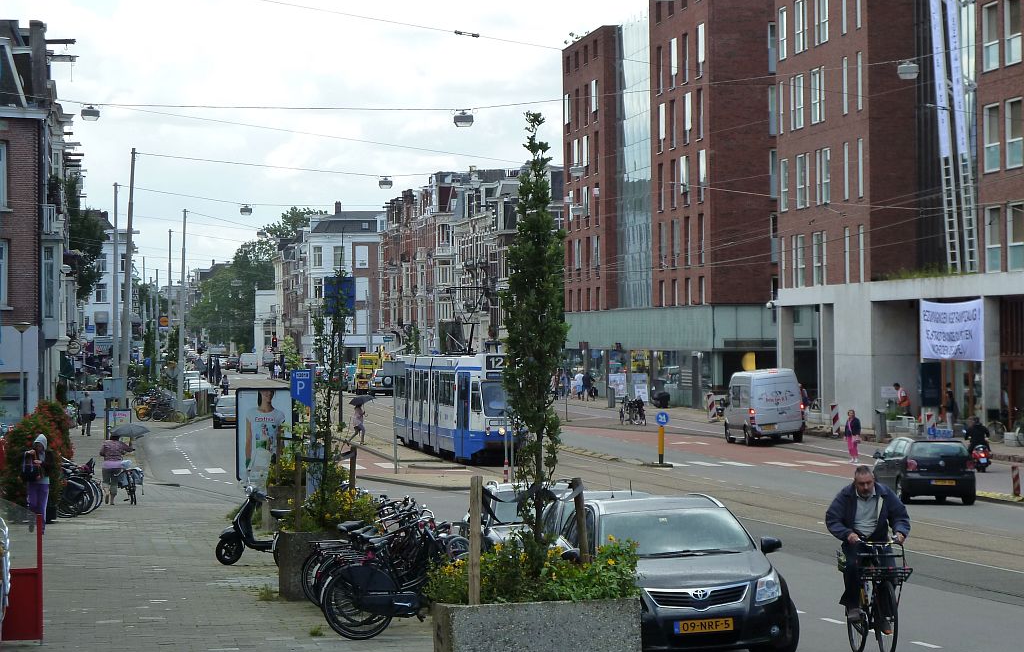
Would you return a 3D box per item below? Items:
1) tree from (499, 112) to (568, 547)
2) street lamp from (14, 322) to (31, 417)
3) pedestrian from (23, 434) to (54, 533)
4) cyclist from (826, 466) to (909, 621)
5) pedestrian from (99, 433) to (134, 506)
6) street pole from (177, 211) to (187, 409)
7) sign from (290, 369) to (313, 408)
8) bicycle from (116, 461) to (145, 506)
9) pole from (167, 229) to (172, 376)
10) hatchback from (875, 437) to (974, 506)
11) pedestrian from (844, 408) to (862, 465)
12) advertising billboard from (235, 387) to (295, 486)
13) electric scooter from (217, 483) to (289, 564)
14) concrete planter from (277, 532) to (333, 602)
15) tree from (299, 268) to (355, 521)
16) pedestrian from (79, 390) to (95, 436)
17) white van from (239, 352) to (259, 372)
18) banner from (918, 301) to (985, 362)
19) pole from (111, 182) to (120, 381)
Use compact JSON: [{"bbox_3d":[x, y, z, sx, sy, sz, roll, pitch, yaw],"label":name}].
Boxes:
[{"bbox_3d":[0.155,0.160,23.700,0.520,3.420,0.520,0,0,-7],"label":"tree"},{"bbox_3d":[-15.348,2.032,103.000,0.560,4.280,0.560,0,0,0],"label":"street lamp"},{"bbox_3d":[-8.104,2.708,56.200,0.580,1.710,0.500,0,0,9],"label":"pedestrian"},{"bbox_3d":[3.205,2.020,29.600,0.760,1.520,1.050,0,0,-8],"label":"cyclist"},{"bbox_3d":[-8.841,3.192,73.400,0.700,1.650,0.500,-1,0,-7],"label":"pedestrian"},{"bbox_3d":[-15.903,-0.605,158.000,0.300,9.950,0.300,1,0,0],"label":"street pole"},{"bbox_3d":[-3.622,1.084,56.500,0.390,0.650,0.060,-1,0,-7],"label":"sign"},{"bbox_3d":[-8.460,3.400,72.800,0.600,1.060,1.750,0,0,-7],"label":"bicycle"},{"bbox_3d":[-19.192,-0.480,184.000,0.270,9.910,0.270,0,0,0],"label":"pole"},{"bbox_3d":[8.970,3.100,71.700,1.650,1.460,3.900,0,0,-3],"label":"hatchback"},{"bbox_3d":[10.535,3.409,101.300,0.550,1.630,0.420,-1,0,34],"label":"pedestrian"},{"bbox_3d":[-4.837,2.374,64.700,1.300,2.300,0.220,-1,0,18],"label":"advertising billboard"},{"bbox_3d":[-3.522,2.956,48.700,1.760,1.170,0.700,-1,0,-7],"label":"electric scooter"},{"bbox_3d":[-2.090,2.840,39.000,1.260,0.800,1.100,0,0,-7],"label":"concrete planter"},{"bbox_3d":[-2.141,0.855,38.200,0.650,3.000,0.650,0,0,0],"label":"tree"},{"bbox_3d":[-16.613,3.447,128.200,0.600,1.750,0.500,0,0,-6],"label":"pedestrian"},{"bbox_3d":[-26.941,3.808,337.000,1.850,2.050,4.600,0,0,-5],"label":"white van"},{"bbox_3d":[15.852,0.140,117.900,0.100,2.150,8.700,0,0,-7],"label":"banner"},{"bbox_3d":[-16.277,-0.687,135.000,0.280,10.400,0.280,0,0,-7],"label":"pole"}]

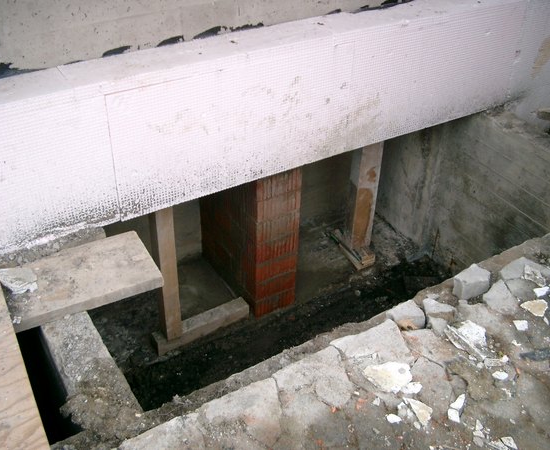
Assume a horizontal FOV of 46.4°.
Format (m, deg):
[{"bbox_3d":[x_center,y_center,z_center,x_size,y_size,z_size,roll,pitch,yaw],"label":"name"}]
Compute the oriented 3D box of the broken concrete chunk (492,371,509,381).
[{"bbox_3d":[0.724,0.483,2.059,0.050,0.015,0.029,4,32,5],"label":"broken concrete chunk"}]

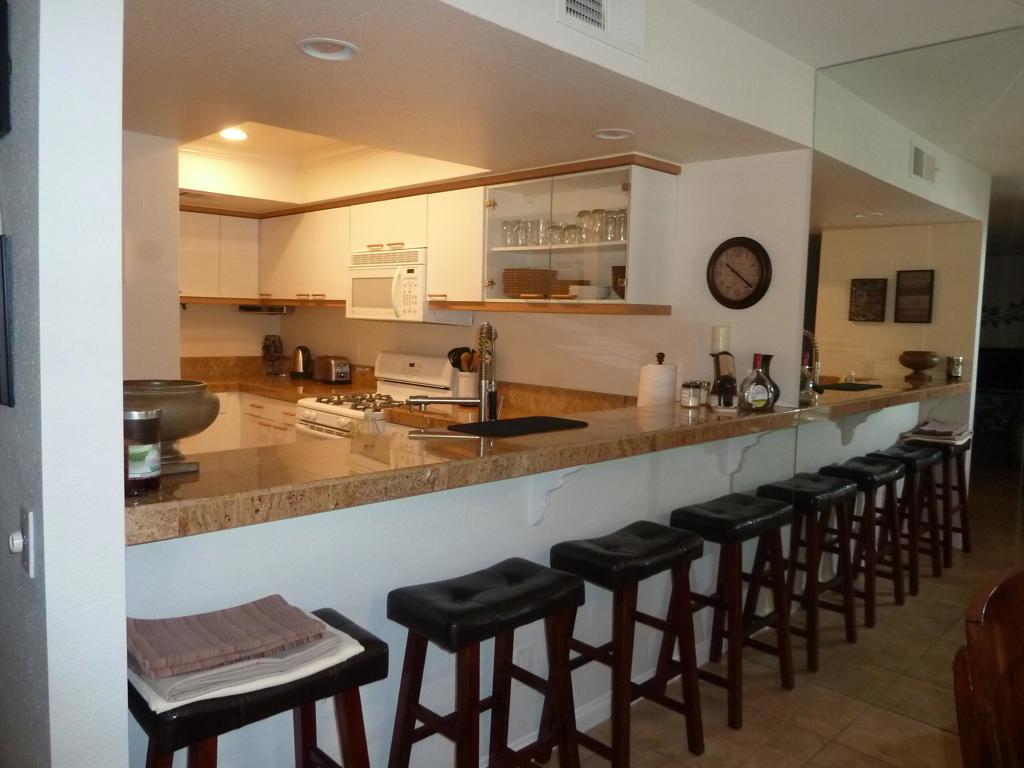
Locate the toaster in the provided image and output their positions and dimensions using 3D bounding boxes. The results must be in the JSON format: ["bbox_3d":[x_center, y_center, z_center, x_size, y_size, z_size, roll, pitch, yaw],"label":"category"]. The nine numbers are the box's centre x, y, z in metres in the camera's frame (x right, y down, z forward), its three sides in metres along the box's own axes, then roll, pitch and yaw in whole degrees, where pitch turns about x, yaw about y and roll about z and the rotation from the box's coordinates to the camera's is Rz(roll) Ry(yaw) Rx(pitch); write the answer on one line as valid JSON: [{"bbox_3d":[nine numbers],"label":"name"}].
[{"bbox_3d":[-1.257,-0.109,5.190,0.166,0.200,0.310,-2,7,-38],"label":"toaster"}]

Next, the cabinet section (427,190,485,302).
[{"bbox_3d":[-0.185,-0.725,3.975,0.335,0.566,0.454,-3,7,-44],"label":"cabinet section"}]

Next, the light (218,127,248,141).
[{"bbox_3d":[-1.542,-1.397,4.095,0.160,0.030,0.160,-3,7,-44],"label":"light"}]

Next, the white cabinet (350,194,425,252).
[{"bbox_3d":[-0.610,-0.921,4.400,0.335,0.285,0.772,-3,7,-44],"label":"white cabinet"}]

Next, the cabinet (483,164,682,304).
[{"bbox_3d":[0.290,-0.662,3.490,0.335,0.566,0.907,-3,7,-44],"label":"cabinet"}]

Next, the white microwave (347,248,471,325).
[{"bbox_3d":[-0.638,-0.580,4.414,0.385,0.399,0.764,-3,7,-44],"label":"white microwave"}]

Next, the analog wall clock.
[{"bbox_3d":[0.929,-0.461,3.056,0.042,0.296,0.296,-3,7,-44],"label":"analog wall clock"}]

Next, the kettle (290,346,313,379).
[{"bbox_3d":[-1.541,-0.159,5.434,0.160,0.240,0.150,2,5,-1],"label":"kettle"}]

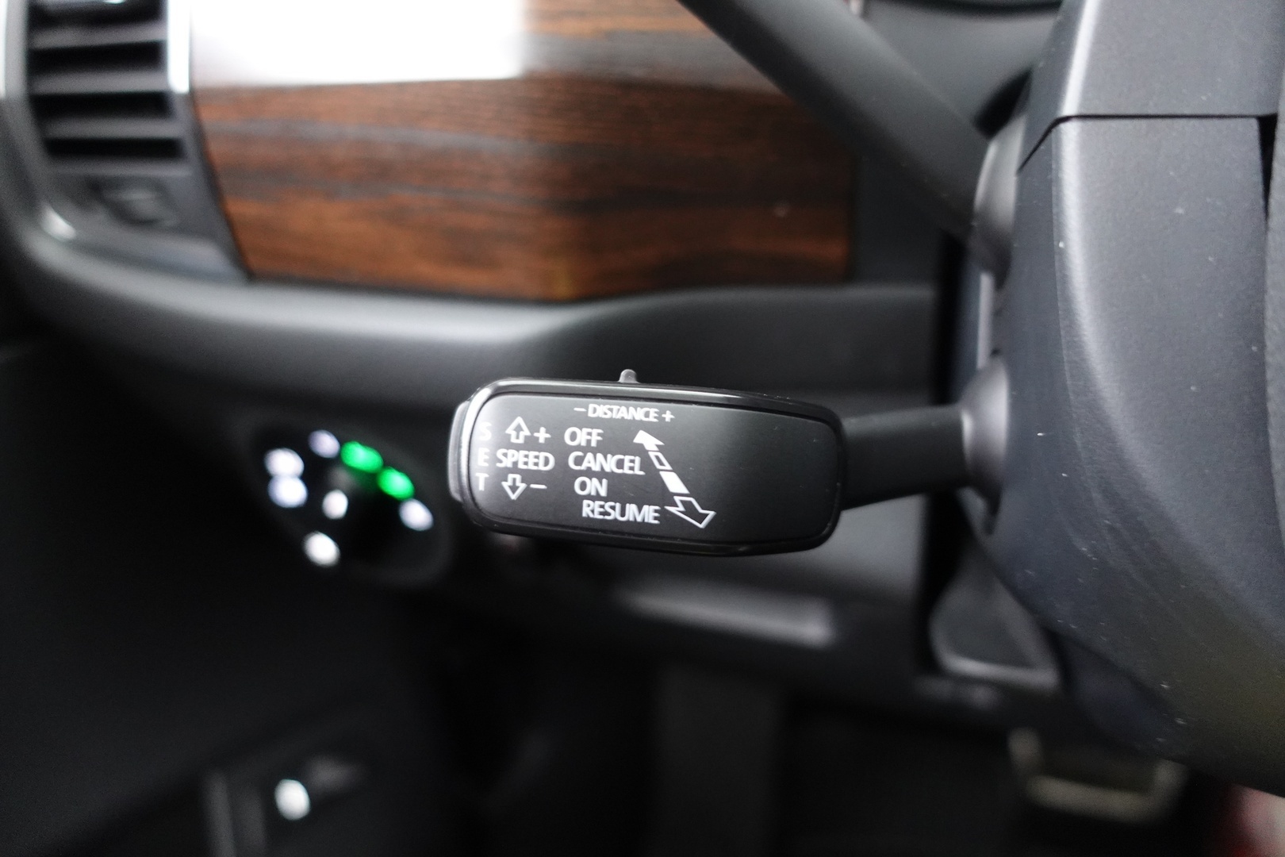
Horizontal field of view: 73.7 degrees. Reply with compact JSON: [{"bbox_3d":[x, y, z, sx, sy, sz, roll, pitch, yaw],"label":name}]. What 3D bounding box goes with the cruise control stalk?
[{"bbox_3d":[0.016,0.008,0.174,0.107,0.033,0.030,1,-7,-12],"label":"cruise control stalk"}]

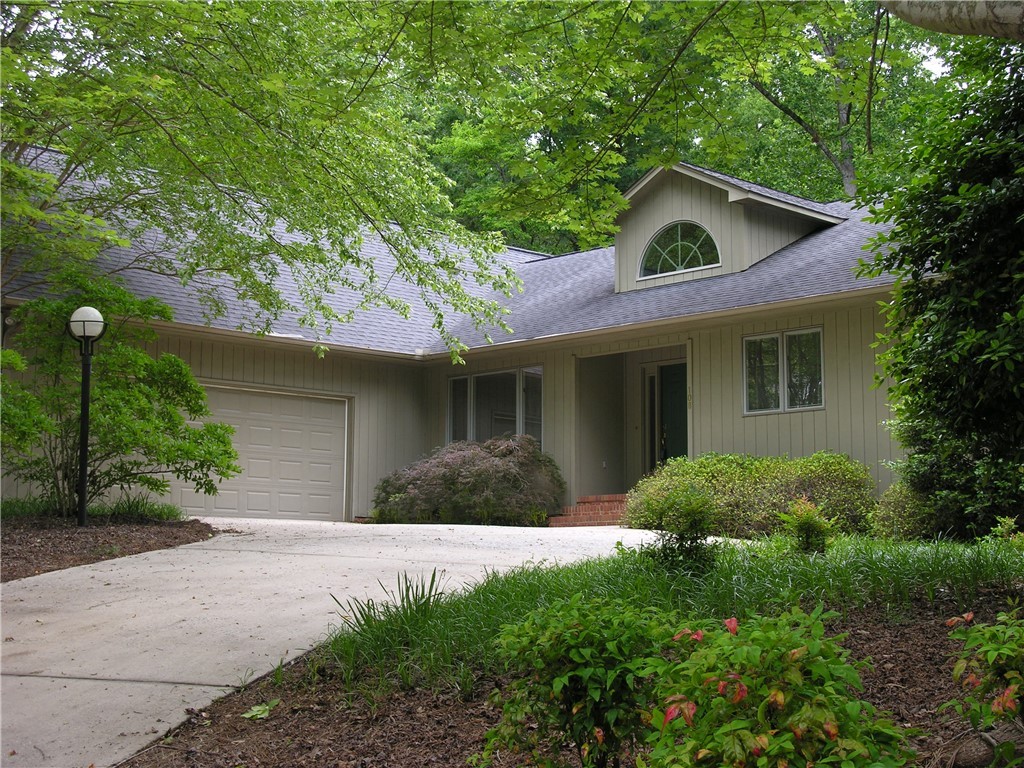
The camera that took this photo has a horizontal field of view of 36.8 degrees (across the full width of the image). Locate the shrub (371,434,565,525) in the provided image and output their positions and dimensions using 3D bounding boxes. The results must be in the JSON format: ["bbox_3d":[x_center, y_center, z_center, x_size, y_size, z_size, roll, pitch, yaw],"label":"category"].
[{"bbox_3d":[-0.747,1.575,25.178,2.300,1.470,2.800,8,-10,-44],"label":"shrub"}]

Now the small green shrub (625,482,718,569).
[{"bbox_3d":[1.398,1.233,13.400,0.780,0.760,0.720,0,-7,6],"label":"small green shrub"}]

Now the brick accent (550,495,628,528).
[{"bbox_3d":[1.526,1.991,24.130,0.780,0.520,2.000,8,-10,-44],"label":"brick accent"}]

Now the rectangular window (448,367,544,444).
[{"bbox_3d":[-0.334,0.551,26.740,0.120,1.530,2.433,8,-10,-44],"label":"rectangular window"}]

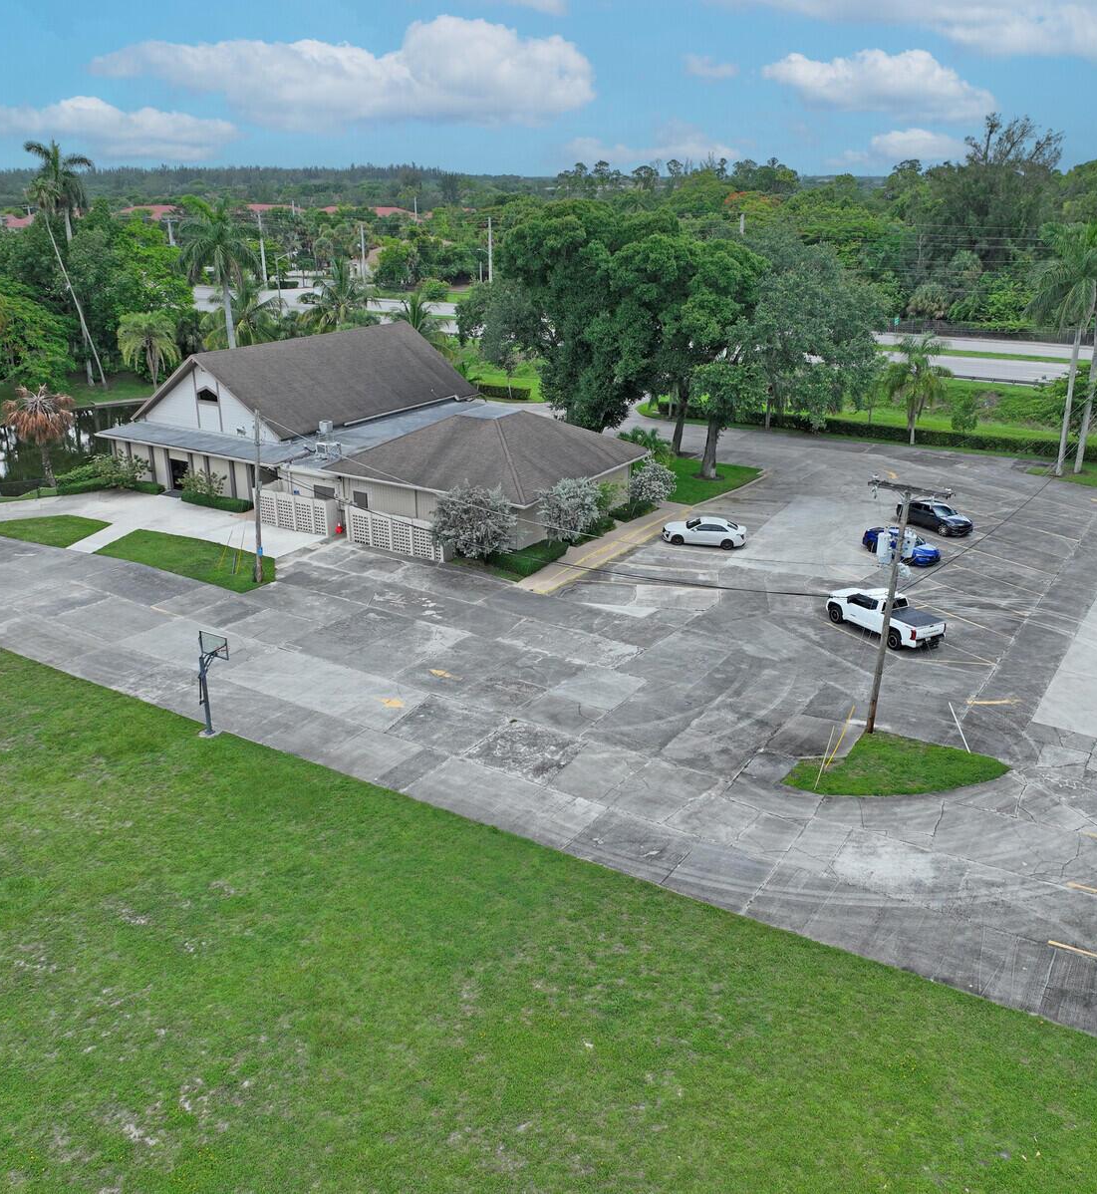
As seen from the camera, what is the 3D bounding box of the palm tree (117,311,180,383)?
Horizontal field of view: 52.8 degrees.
[{"bbox_3d":[-38.100,-23.564,105.765,6.000,7.600,5.800,-7,22,-18],"label":"palm tree"}]

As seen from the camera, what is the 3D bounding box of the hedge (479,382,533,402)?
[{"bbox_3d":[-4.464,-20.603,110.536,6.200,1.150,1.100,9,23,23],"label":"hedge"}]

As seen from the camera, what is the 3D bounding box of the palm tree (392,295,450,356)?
[{"bbox_3d":[-13.088,-25.497,111.919,6.600,9.300,6.600,0,21,0],"label":"palm tree"}]

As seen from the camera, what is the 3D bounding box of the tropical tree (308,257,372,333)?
[{"bbox_3d":[-20.900,-27.401,112.276,7.200,12.600,7.200,0,21,0],"label":"tropical tree"}]

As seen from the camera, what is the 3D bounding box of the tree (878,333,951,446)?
[{"bbox_3d":[28.200,-16.002,84.889,5.400,8.400,5.200,7,22,17],"label":"tree"}]

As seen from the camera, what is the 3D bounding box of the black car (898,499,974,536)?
[{"bbox_3d":[24.007,-5.041,69.086,1.950,1.760,4.850,-15,26,-35],"label":"black car"}]

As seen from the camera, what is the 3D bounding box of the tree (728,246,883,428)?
[{"bbox_3d":[20.434,-20.790,89.547,11.800,14.500,11.000,5,22,12],"label":"tree"}]

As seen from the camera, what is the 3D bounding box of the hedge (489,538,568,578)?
[{"bbox_3d":[-1.370,-2.405,63.619,2.800,0.750,4.600,12,24,29],"label":"hedge"}]

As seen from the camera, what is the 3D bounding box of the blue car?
[{"bbox_3d":[19.320,-2.876,60.360,1.800,1.420,4.300,-12,24,-28],"label":"blue car"}]

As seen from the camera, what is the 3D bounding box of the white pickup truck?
[{"bbox_3d":[16.140,0.794,53.569,2.050,1.970,5.930,-13,24,-30],"label":"white pickup truck"}]

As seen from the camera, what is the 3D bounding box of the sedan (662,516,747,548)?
[{"bbox_3d":[8.820,-3.675,62.431,4.760,1.430,1.840,6,22,15],"label":"sedan"}]

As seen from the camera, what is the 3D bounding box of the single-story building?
[{"bbox_3d":[-10.321,-12.999,77.192,34.900,8.650,24.300,12,24,29],"label":"single-story building"}]

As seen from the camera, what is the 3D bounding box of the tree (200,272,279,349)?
[{"bbox_3d":[-28.205,-24.123,104.841,7.400,11.800,7.400,0,21,0],"label":"tree"}]

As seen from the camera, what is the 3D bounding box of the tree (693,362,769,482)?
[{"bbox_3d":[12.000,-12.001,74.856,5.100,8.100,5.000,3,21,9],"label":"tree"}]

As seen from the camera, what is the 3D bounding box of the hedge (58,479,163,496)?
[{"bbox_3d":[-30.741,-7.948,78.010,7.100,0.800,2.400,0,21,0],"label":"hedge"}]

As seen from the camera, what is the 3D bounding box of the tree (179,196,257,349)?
[{"bbox_3d":[-29.934,-27.784,102.475,7.000,17.920,7.000,-6,22,-15],"label":"tree"}]

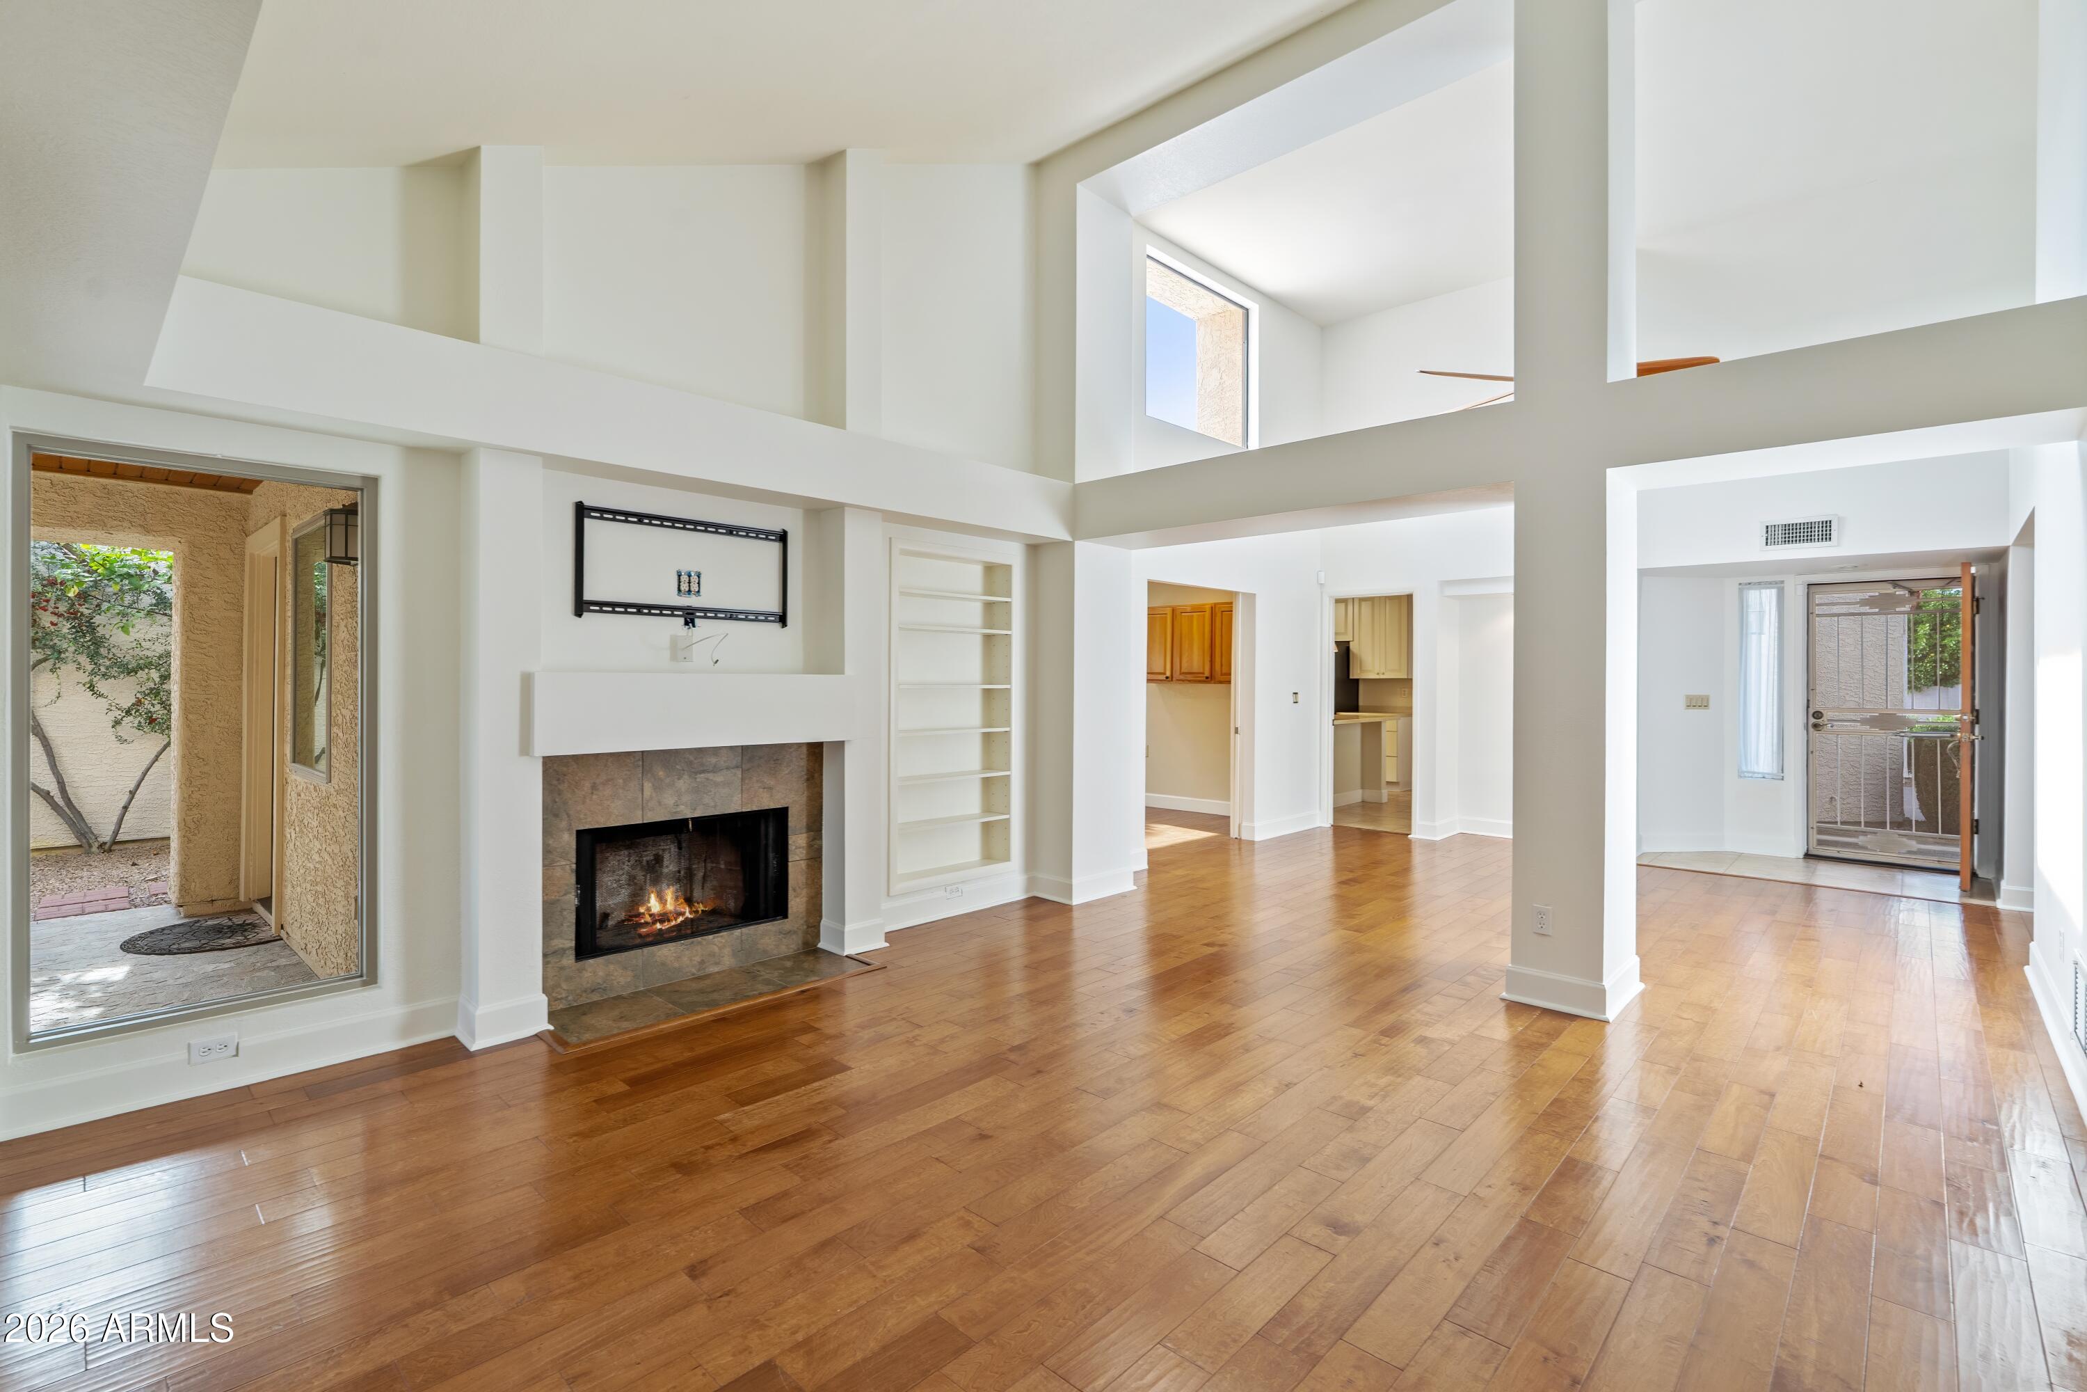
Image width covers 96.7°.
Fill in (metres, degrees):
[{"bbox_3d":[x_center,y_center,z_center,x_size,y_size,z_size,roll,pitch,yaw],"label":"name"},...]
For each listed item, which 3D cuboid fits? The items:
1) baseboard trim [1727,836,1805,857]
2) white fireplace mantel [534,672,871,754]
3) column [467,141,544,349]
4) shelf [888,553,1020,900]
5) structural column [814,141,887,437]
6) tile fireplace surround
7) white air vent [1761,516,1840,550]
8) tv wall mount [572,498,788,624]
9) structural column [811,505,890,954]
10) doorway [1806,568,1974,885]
[{"bbox_3d":[5.516,1.151,7.107,0.460,0.130,0.020,1,1,43],"label":"baseboard trim"},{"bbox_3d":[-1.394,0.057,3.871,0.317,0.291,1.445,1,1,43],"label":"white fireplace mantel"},{"bbox_3d":[-1.963,-1.596,3.372,0.205,0.770,0.206,1,1,43],"label":"column"},{"bbox_3d":[-0.561,0.118,5.231,0.290,1.850,0.945,1,1,43],"label":"shelf"},{"bbox_3d":[-0.920,-1.917,4.467,0.205,1.390,0.205,1,1,43],"label":"structural column"},{"bbox_3d":[-1.517,0.714,4.025,0.057,1.015,1.280,1,1,43],"label":"tile fireplace surround"},{"bbox_3d":[4.914,-1.059,6.034,0.398,0.190,0.025,1,1,43],"label":"white air vent"},{"bbox_3d":[-1.521,-0.540,3.984,0.042,0.453,0.935,1,1,43],"label":"tv wall mount"},{"bbox_3d":[-0.927,0.165,4.495,0.220,2.105,0.232,1,1,43],"label":"structural column"},{"bbox_3d":[6.060,0.191,6.675,0.890,2.030,0.045,1,1,43],"label":"doorway"}]

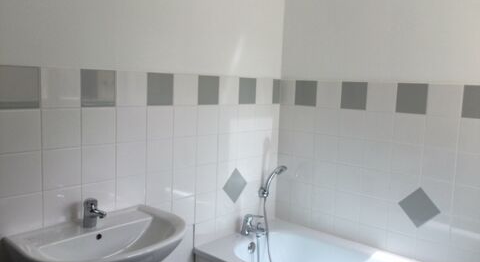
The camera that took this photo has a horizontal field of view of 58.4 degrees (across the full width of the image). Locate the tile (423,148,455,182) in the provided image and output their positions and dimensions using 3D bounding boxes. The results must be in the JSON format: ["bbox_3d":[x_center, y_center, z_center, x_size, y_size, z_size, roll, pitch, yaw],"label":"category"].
[{"bbox_3d":[0.947,0.156,2.043,0.149,0.149,0.008,7,8,41],"label":"tile"}]

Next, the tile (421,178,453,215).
[{"bbox_3d":[0.936,0.307,2.051,0.150,0.150,0.010,7,8,41],"label":"tile"}]

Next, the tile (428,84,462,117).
[{"bbox_3d":[0.954,-0.144,2.005,0.150,0.142,0.010,8,8,41],"label":"tile"}]

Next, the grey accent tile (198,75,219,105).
[{"bbox_3d":[-0.162,-0.205,2.179,0.010,0.150,0.150,7,8,41],"label":"grey accent tile"}]

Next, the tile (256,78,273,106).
[{"bbox_3d":[0.144,-0.237,2.533,0.010,0.151,0.151,8,9,42],"label":"tile"}]

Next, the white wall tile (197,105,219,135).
[{"bbox_3d":[-0.168,-0.054,2.195,0.010,0.150,0.150,7,8,41],"label":"white wall tile"}]

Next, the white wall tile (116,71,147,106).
[{"bbox_3d":[-0.461,-0.178,1.819,0.010,0.142,0.150,8,8,41],"label":"white wall tile"}]

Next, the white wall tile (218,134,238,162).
[{"bbox_3d":[-0.067,0.089,2.312,0.010,0.149,0.150,7,8,41],"label":"white wall tile"}]

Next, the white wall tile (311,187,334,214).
[{"bbox_3d":[0.480,0.399,2.483,0.149,0.149,0.010,7,8,41],"label":"white wall tile"}]

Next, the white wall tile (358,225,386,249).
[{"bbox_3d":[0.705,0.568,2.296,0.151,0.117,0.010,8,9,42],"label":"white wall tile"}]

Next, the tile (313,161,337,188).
[{"bbox_3d":[0.484,0.246,2.442,0.150,0.149,0.010,7,8,41],"label":"tile"}]

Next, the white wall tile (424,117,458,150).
[{"bbox_3d":[0.947,0.005,2.018,0.150,0.150,0.010,7,8,41],"label":"white wall tile"}]

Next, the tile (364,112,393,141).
[{"bbox_3d":[0.721,-0.022,2.210,0.150,0.149,0.010,7,8,41],"label":"tile"}]

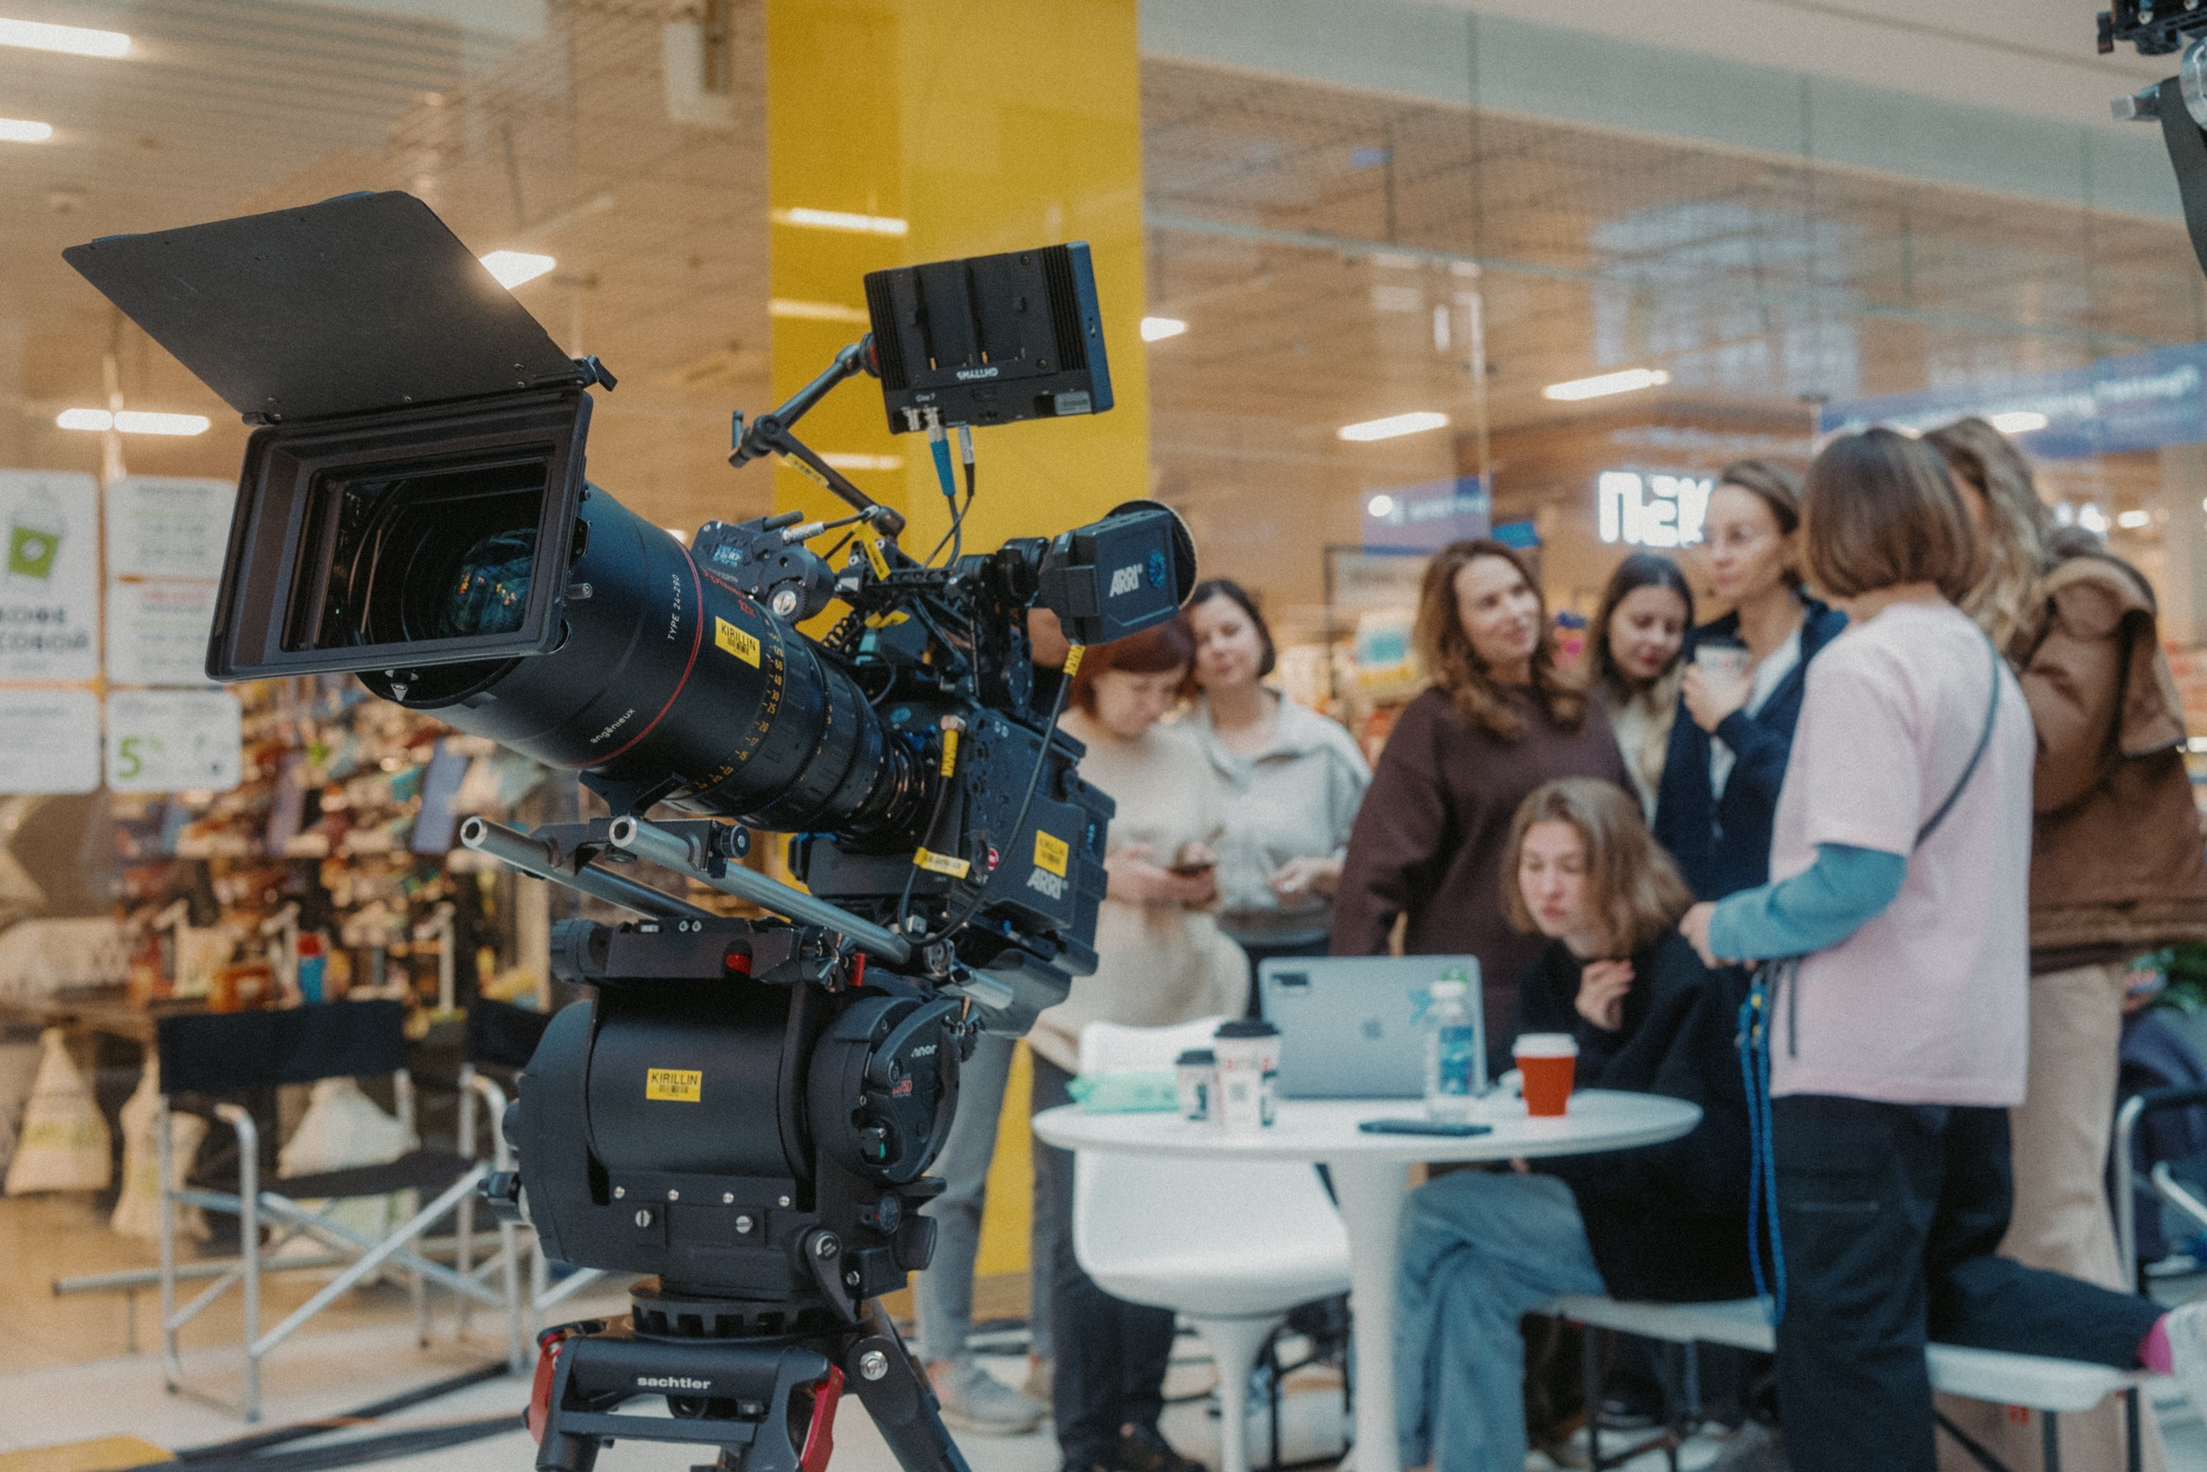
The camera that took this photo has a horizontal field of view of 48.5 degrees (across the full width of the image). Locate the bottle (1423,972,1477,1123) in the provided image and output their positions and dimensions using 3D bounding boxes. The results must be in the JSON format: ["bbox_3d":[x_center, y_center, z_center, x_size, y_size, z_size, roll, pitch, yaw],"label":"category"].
[{"bbox_3d":[0.460,0.409,3.266,0.067,0.202,0.067,-1,-3,0],"label":"bottle"}]

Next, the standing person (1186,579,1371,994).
[{"bbox_3d":[0.332,0.511,4.888,0.460,1.630,0.340,-2,-3,20],"label":"standing person"}]

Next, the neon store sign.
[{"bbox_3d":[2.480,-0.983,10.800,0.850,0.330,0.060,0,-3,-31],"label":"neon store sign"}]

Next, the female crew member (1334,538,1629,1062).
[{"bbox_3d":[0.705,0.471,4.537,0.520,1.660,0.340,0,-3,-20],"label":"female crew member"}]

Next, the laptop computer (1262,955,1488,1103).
[{"bbox_3d":[0.418,0.426,3.637,0.310,0.210,0.291,-2,-3,13],"label":"laptop computer"}]

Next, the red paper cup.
[{"bbox_3d":[0.593,0.450,3.290,0.089,0.115,0.089,-1,-3,0],"label":"red paper cup"}]

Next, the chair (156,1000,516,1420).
[{"bbox_3d":[-1.650,0.989,5.309,0.620,0.800,0.480,1,-4,-41],"label":"chair"}]

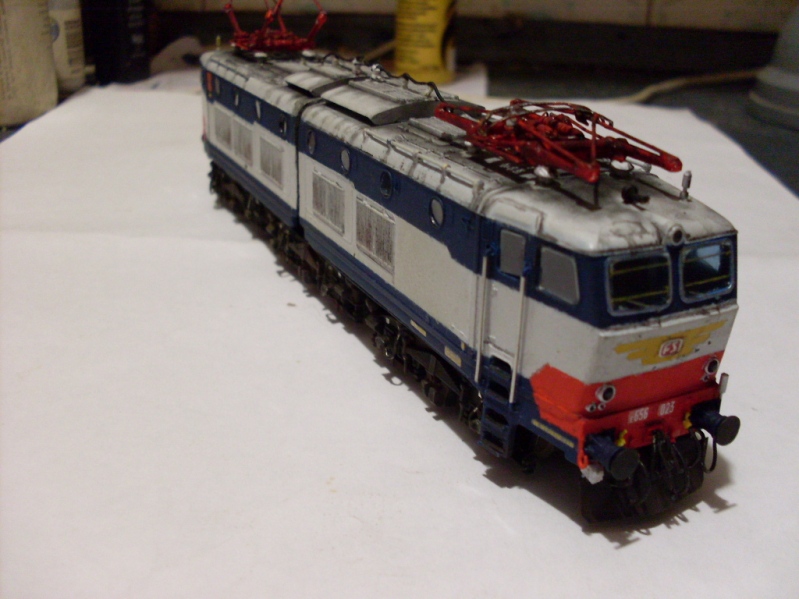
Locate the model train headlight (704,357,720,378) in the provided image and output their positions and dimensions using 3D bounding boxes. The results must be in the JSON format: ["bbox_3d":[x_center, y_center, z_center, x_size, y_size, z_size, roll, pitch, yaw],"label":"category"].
[{"bbox_3d":[0.046,0.010,0.130,0.003,0.003,0.001,-10,26,-25],"label":"model train headlight"}]

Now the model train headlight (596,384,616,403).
[{"bbox_3d":[0.029,0.013,0.121,0.003,0.003,0.001,-10,26,-25],"label":"model train headlight"}]

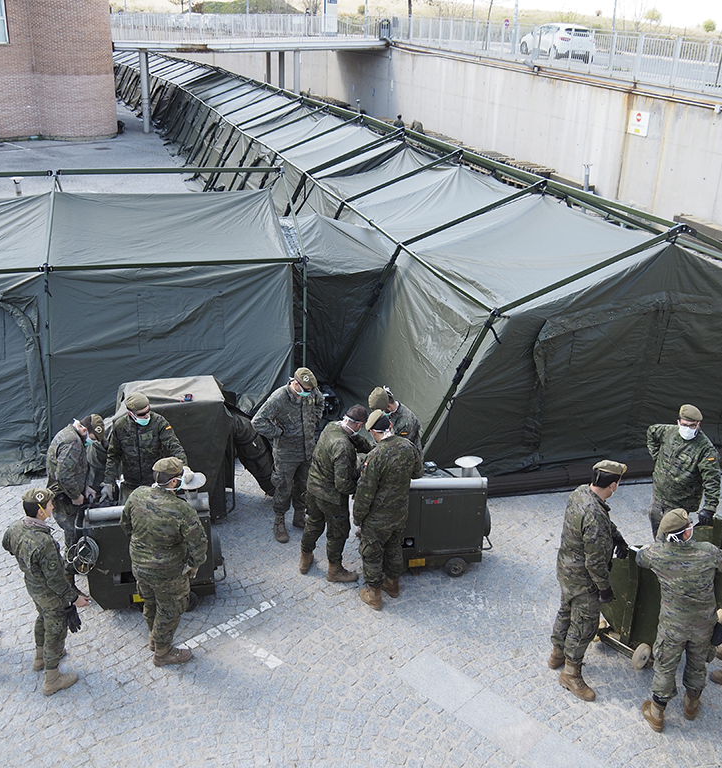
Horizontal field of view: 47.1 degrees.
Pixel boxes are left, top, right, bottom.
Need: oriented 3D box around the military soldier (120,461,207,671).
[{"bbox_3d":[-1.430,1.302,6.146,0.600,1.750,0.460,13,26,29],"label":"military soldier"}]

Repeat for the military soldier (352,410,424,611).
[{"bbox_3d":[0.190,1.026,6.800,0.560,1.760,0.480,-12,25,-26],"label":"military soldier"}]

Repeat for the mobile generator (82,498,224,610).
[{"bbox_3d":[-1.776,1.361,7.045,1.150,1.050,0.520,-4,23,-15],"label":"mobile generator"}]

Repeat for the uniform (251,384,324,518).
[{"bbox_3d":[-0.620,0.690,7.754,0.660,1.390,0.420,-12,26,-28],"label":"uniform"}]

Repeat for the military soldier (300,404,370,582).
[{"bbox_3d":[-0.230,0.955,7.063,0.580,1.690,0.540,-15,27,-32],"label":"military soldier"}]

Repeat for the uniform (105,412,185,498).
[{"bbox_3d":[-1.840,0.919,7.254,0.640,1.370,0.420,-8,24,-18],"label":"uniform"}]

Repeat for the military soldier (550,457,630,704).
[{"bbox_3d":[1.630,1.346,5.948,0.580,1.820,0.540,-6,23,-14],"label":"military soldier"}]

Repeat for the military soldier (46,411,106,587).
[{"bbox_3d":[-2.425,1.014,7.075,0.550,1.630,0.500,-5,23,-16],"label":"military soldier"}]

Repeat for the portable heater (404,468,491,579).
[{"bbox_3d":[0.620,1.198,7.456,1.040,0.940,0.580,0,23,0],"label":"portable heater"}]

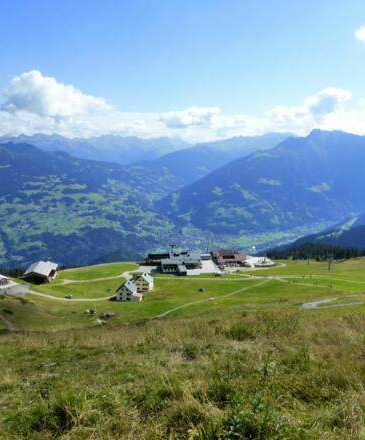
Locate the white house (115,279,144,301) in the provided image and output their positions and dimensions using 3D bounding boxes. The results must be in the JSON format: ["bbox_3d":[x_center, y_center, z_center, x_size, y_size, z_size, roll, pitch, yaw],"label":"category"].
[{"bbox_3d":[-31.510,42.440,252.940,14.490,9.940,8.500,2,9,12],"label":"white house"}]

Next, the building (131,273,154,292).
[{"bbox_3d":[-24.590,38.870,265.770,10.990,9.940,8.000,2,9,11],"label":"building"}]

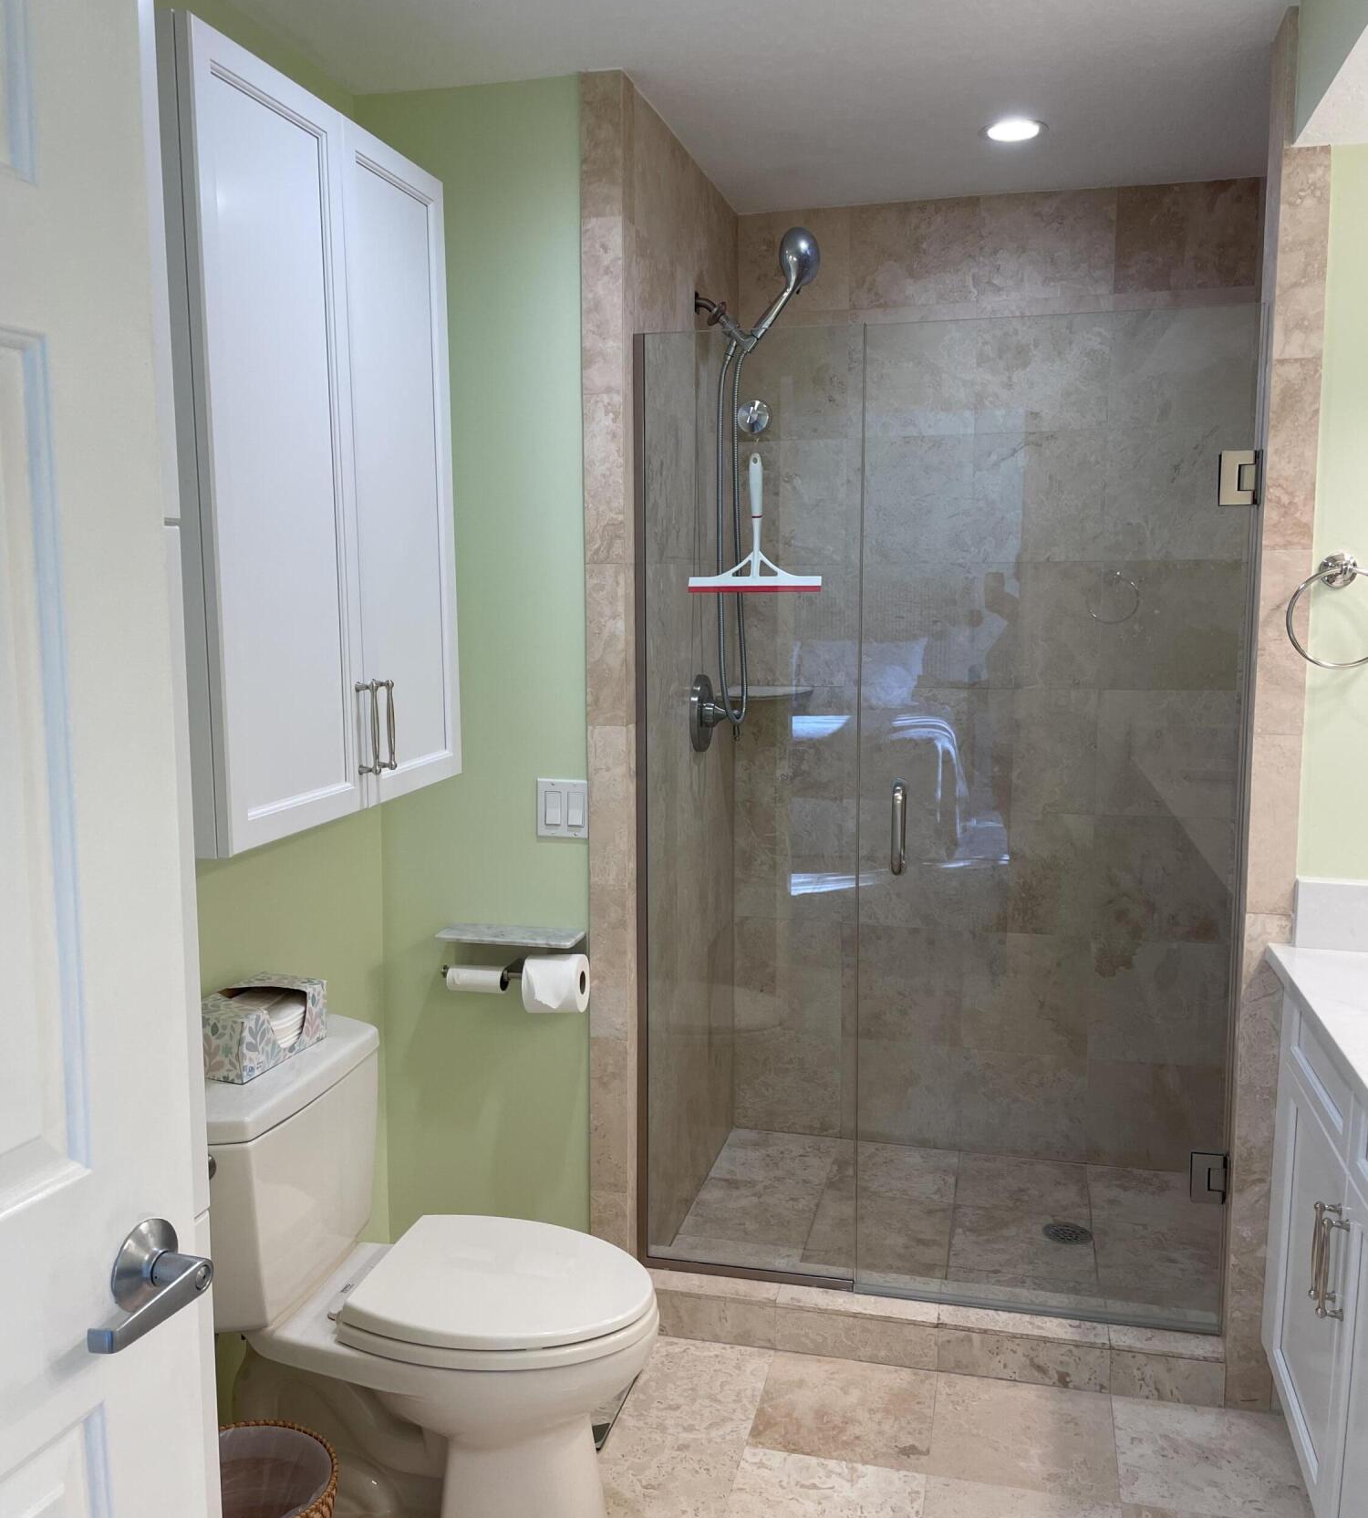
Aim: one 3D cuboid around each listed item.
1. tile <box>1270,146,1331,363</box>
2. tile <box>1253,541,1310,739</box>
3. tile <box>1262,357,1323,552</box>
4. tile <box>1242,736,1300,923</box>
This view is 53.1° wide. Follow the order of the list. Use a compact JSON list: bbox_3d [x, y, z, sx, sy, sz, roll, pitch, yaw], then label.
[{"bbox_3d":[0.979,-0.796,2.174,0.072,0.331,0.015,1,7,14],"label":"tile"},{"bbox_3d":[0.979,-0.196,2.251,0.073,0.308,0.015,1,7,14],"label":"tile"},{"bbox_3d":[1.009,-0.503,2.274,0.078,0.310,0.012,1,7,14],"label":"tile"},{"bbox_3d":[1.012,0.112,2.346,0.078,0.310,0.012,1,7,14],"label":"tile"}]

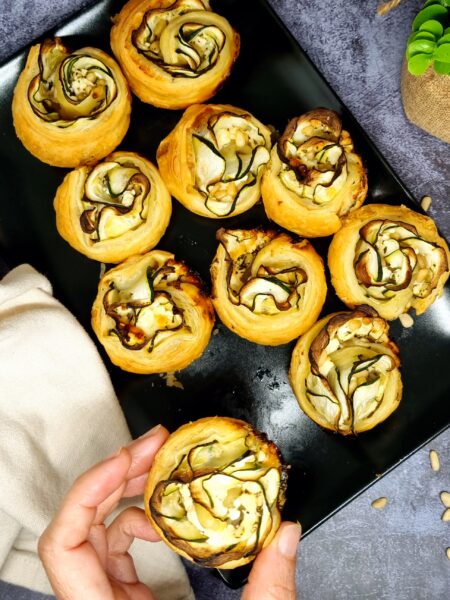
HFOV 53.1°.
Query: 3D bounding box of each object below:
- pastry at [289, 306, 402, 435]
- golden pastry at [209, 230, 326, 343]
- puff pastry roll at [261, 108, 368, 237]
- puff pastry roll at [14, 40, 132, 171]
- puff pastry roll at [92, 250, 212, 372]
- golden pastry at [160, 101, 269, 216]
[{"bbox_3d":[0.066,0.039,0.255,0.062,0.041,0.067,0,82,0],"label":"pastry"},{"bbox_3d":[0.024,-0.007,0.261,0.065,0.041,0.065,0,82,0],"label":"golden pastry"},{"bbox_3d":[0.052,-0.074,0.271,0.064,0.041,0.072,0,82,0],"label":"puff pastry roll"},{"bbox_3d":[-0.092,-0.118,0.277,0.069,0.041,0.075,0,82,0],"label":"puff pastry roll"},{"bbox_3d":[-0.040,0.007,0.259,0.067,0.041,0.068,0,82,0],"label":"puff pastry roll"},{"bbox_3d":[-0.006,-0.082,0.272,0.067,0.041,0.066,0,82,0],"label":"golden pastry"}]

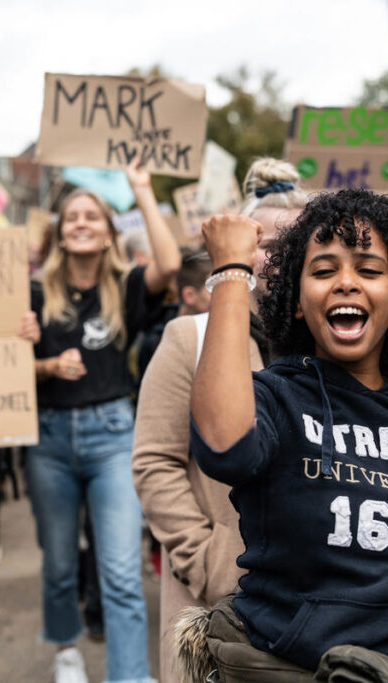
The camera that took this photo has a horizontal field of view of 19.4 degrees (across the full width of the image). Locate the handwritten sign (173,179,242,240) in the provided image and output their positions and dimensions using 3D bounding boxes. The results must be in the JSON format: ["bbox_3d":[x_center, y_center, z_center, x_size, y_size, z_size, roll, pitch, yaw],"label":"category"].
[{"bbox_3d":[0.098,-0.854,7.200,0.400,0.360,0.030,-14,0,0],"label":"handwritten sign"}]

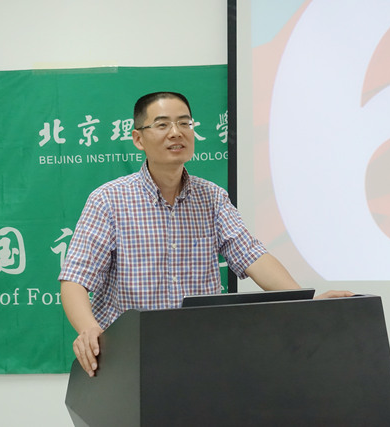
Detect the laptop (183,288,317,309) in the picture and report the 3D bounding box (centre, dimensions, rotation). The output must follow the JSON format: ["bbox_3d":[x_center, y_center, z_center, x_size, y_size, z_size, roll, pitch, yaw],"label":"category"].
[{"bbox_3d":[0.074,0.300,1.765,0.350,0.230,0.300,0,0,-25],"label":"laptop"}]

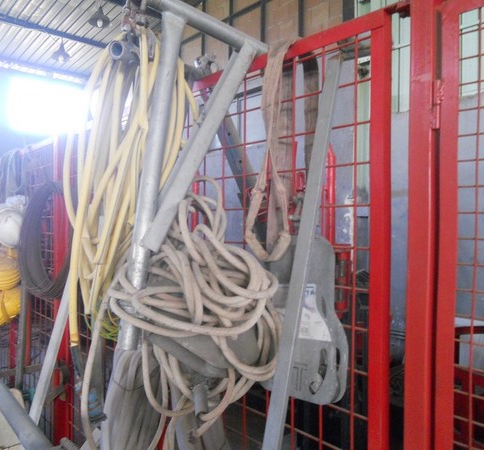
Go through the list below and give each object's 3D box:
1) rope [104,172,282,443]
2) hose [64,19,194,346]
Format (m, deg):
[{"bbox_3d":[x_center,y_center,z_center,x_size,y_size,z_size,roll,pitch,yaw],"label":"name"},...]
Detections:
[{"bbox_3d":[-0.124,0.209,1.200,0.300,0.650,0.370,0,1,-41],"label":"rope"},{"bbox_3d":[-0.344,-0.124,1.430,0.300,0.930,0.340,0,1,-41],"label":"hose"}]

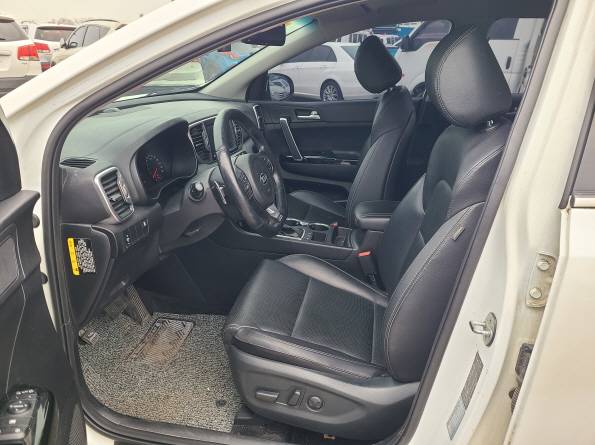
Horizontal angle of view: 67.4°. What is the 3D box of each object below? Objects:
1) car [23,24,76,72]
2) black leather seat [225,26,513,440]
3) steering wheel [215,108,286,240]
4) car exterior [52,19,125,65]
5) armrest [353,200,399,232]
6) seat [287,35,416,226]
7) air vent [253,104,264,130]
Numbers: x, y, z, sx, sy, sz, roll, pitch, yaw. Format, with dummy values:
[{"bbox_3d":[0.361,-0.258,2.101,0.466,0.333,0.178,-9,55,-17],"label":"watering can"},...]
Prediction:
[{"bbox_3d":[-7.919,-5.307,14.041,1.860,1.690,4.600,-15,27,-35],"label":"car"},{"bbox_3d":[0.218,0.018,1.220,0.720,1.025,0.520,6,22,10],"label":"black leather seat"},{"bbox_3d":[-0.147,-0.130,1.254,0.110,0.370,0.370,-18,16,18],"label":"steering wheel"},{"bbox_3d":[-4.085,-3.725,10.331,1.870,1.730,4.650,-18,29,-39],"label":"car exterior"},{"bbox_3d":[0.339,-0.024,1.594,0.300,0.075,0.200,6,22,10],"label":"armrest"},{"bbox_3d":[0.216,-0.272,1.940,0.620,1.005,0.520,6,22,10],"label":"seat"},{"bbox_3d":[-0.198,-0.521,2.199,0.050,0.130,0.080,-6,20,14],"label":"air vent"}]

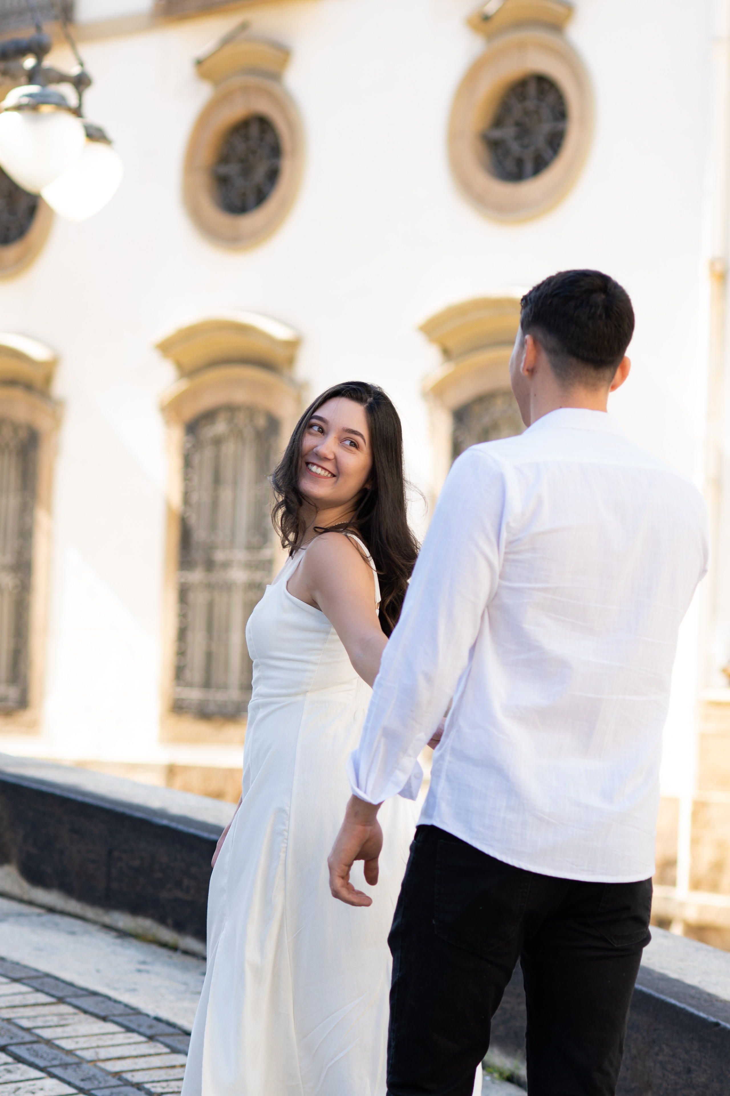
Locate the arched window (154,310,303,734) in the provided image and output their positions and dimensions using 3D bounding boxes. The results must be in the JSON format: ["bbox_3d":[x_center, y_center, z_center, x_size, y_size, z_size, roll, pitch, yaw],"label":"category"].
[{"bbox_3d":[-1.246,-0.163,33.912,0.380,3.820,1.800,4,-3,-41],"label":"arched window"}]

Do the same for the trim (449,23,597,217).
[{"bbox_3d":[1.279,-3.412,31.399,0.300,1.600,1.620,4,-3,-41],"label":"trim"}]

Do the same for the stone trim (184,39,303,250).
[{"bbox_3d":[-1.084,-3.541,34.063,0.380,1.870,1.600,4,-3,-41],"label":"stone trim"}]

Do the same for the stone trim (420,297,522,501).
[{"bbox_3d":[1.072,-0.181,31.237,0.380,3.820,1.800,4,-3,-41],"label":"stone trim"}]

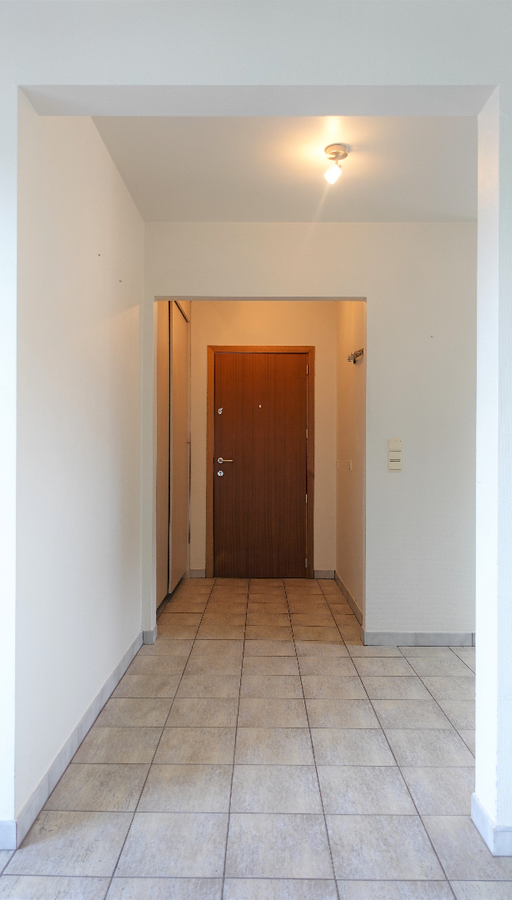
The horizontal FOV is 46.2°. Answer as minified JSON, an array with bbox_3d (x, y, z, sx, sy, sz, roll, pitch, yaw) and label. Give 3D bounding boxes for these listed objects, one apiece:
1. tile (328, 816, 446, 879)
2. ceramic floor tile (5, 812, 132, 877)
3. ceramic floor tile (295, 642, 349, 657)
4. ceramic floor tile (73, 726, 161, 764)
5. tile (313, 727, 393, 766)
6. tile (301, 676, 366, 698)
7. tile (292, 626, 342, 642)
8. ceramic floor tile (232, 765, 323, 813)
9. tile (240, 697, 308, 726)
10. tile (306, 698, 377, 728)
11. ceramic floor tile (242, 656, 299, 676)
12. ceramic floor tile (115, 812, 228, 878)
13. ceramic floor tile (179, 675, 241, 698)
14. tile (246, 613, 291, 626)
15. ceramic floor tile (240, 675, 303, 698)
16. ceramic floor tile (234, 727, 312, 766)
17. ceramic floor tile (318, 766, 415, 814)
[{"bbox_3d":[0.368,1.166,1.767,0.300,0.010,0.297,0,0,0],"label":"tile"},{"bbox_3d":[-0.538,1.160,1.774,0.300,0.010,0.297,0,0,0],"label":"ceramic floor tile"},{"bbox_3d":[0.382,1.166,3.522,0.299,0.010,0.292,0,0,0],"label":"ceramic floor tile"},{"bbox_3d":[-0.532,1.162,2.357,0.299,0.010,0.294,0,0,0],"label":"ceramic floor tile"},{"bbox_3d":[0.373,1.169,2.358,0.300,0.010,0.297,0,0,0],"label":"tile"},{"bbox_3d":[0.379,1.167,2.934,0.299,0.010,0.294,0,0,0],"label":"tile"},{"bbox_3d":[0.384,1.162,3.788,0.298,0.010,0.293,0,0,1],"label":"tile"},{"bbox_3d":[0.068,1.164,2.060,0.299,0.010,0.292,0,0,0],"label":"ceramic floor tile"},{"bbox_3d":[0.073,1.164,2.646,0.299,0.010,0.292,0,0,0],"label":"tile"},{"bbox_3d":[0.374,1.159,2.625,0.298,0.010,0.293,0,0,1],"label":"tile"},{"bbox_3d":[0.078,1.164,3.232,0.299,0.010,0.292,0,0,0],"label":"ceramic floor tile"},{"bbox_3d":[-0.235,1.162,1.769,0.299,0.010,0.294,0,0,0],"label":"ceramic floor tile"},{"bbox_3d":[-0.224,1.157,2.921,0.298,0.010,0.293,0,0,1],"label":"ceramic floor tile"},{"bbox_3d":[0.087,1.161,4.082,0.298,0.010,0.293,0,0,1],"label":"tile"},{"bbox_3d":[0.076,1.170,2.951,0.300,0.010,0.297,0,0,0],"label":"ceramic floor tile"},{"bbox_3d":[0.071,1.167,2.360,0.300,0.010,0.297,0,0,0],"label":"ceramic floor tile"},{"bbox_3d":[0.371,1.165,2.057,0.299,0.010,0.294,0,0,0],"label":"ceramic floor tile"}]

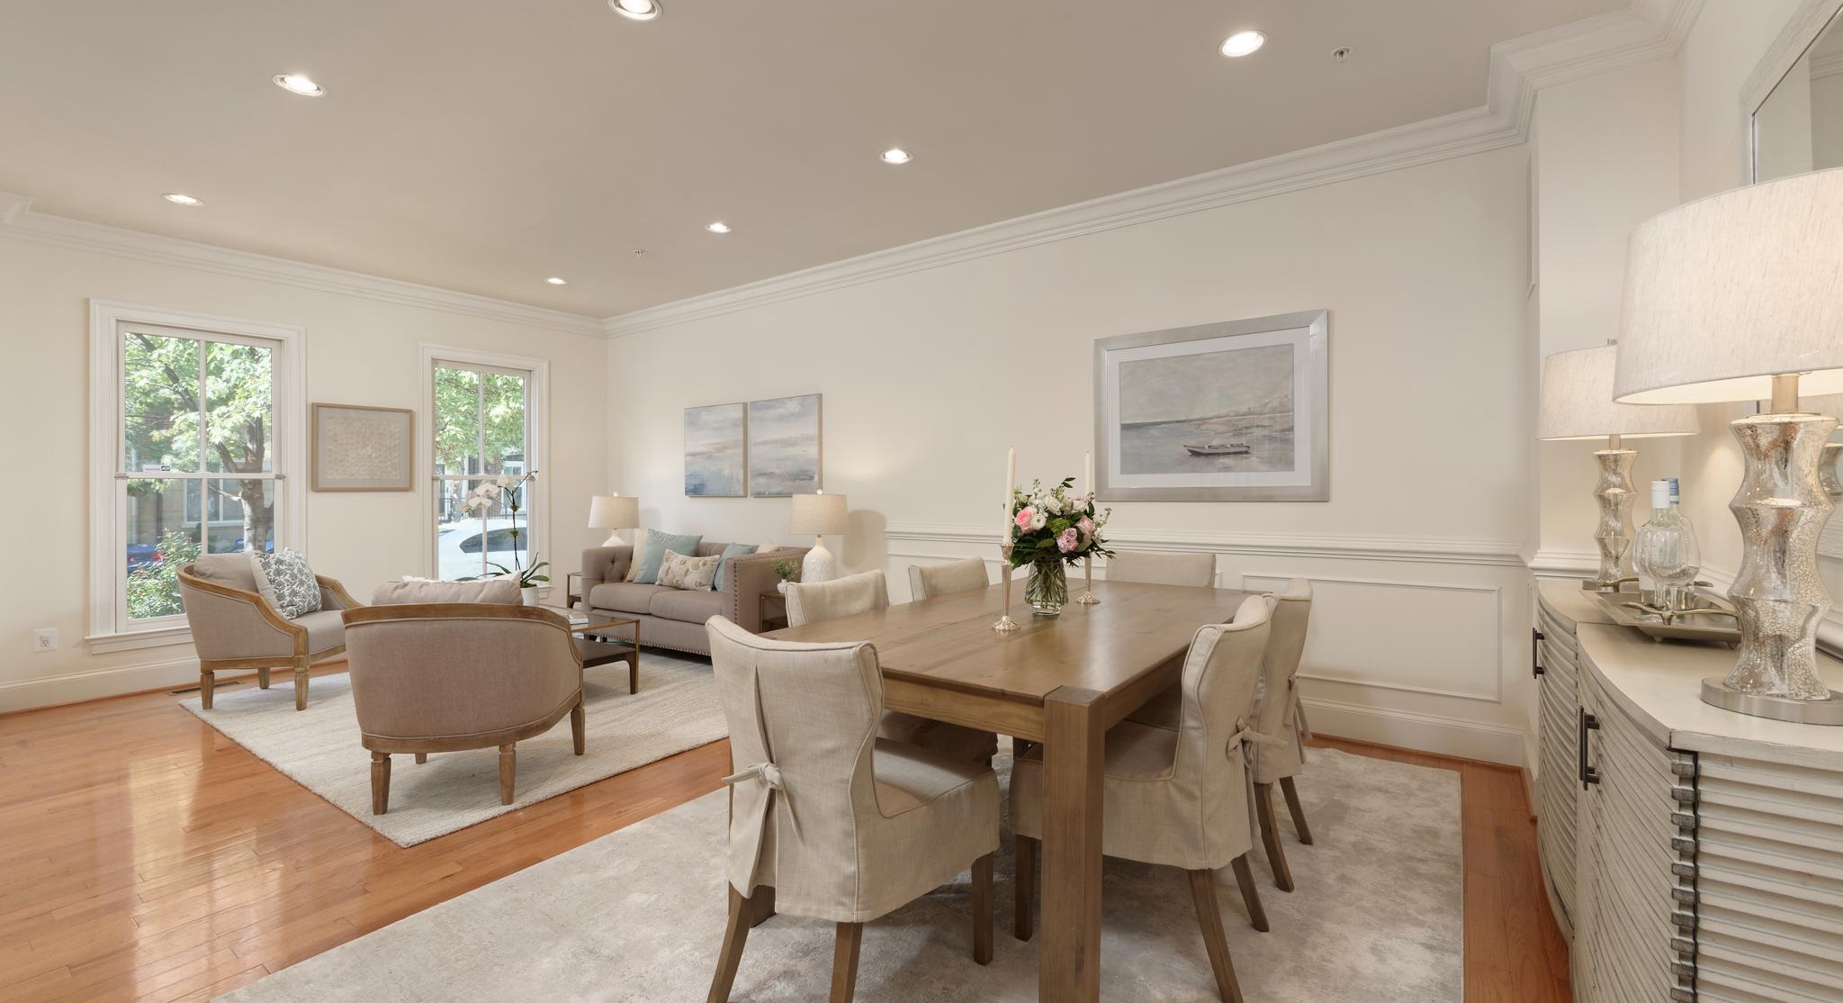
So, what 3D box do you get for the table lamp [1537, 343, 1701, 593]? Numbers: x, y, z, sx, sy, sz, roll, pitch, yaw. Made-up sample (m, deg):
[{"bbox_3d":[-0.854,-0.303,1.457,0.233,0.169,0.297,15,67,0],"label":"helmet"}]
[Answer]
[{"bbox_3d":[2.152,-0.108,2.225,0.365,0.785,0.365,0,1,34],"label":"table lamp"}]

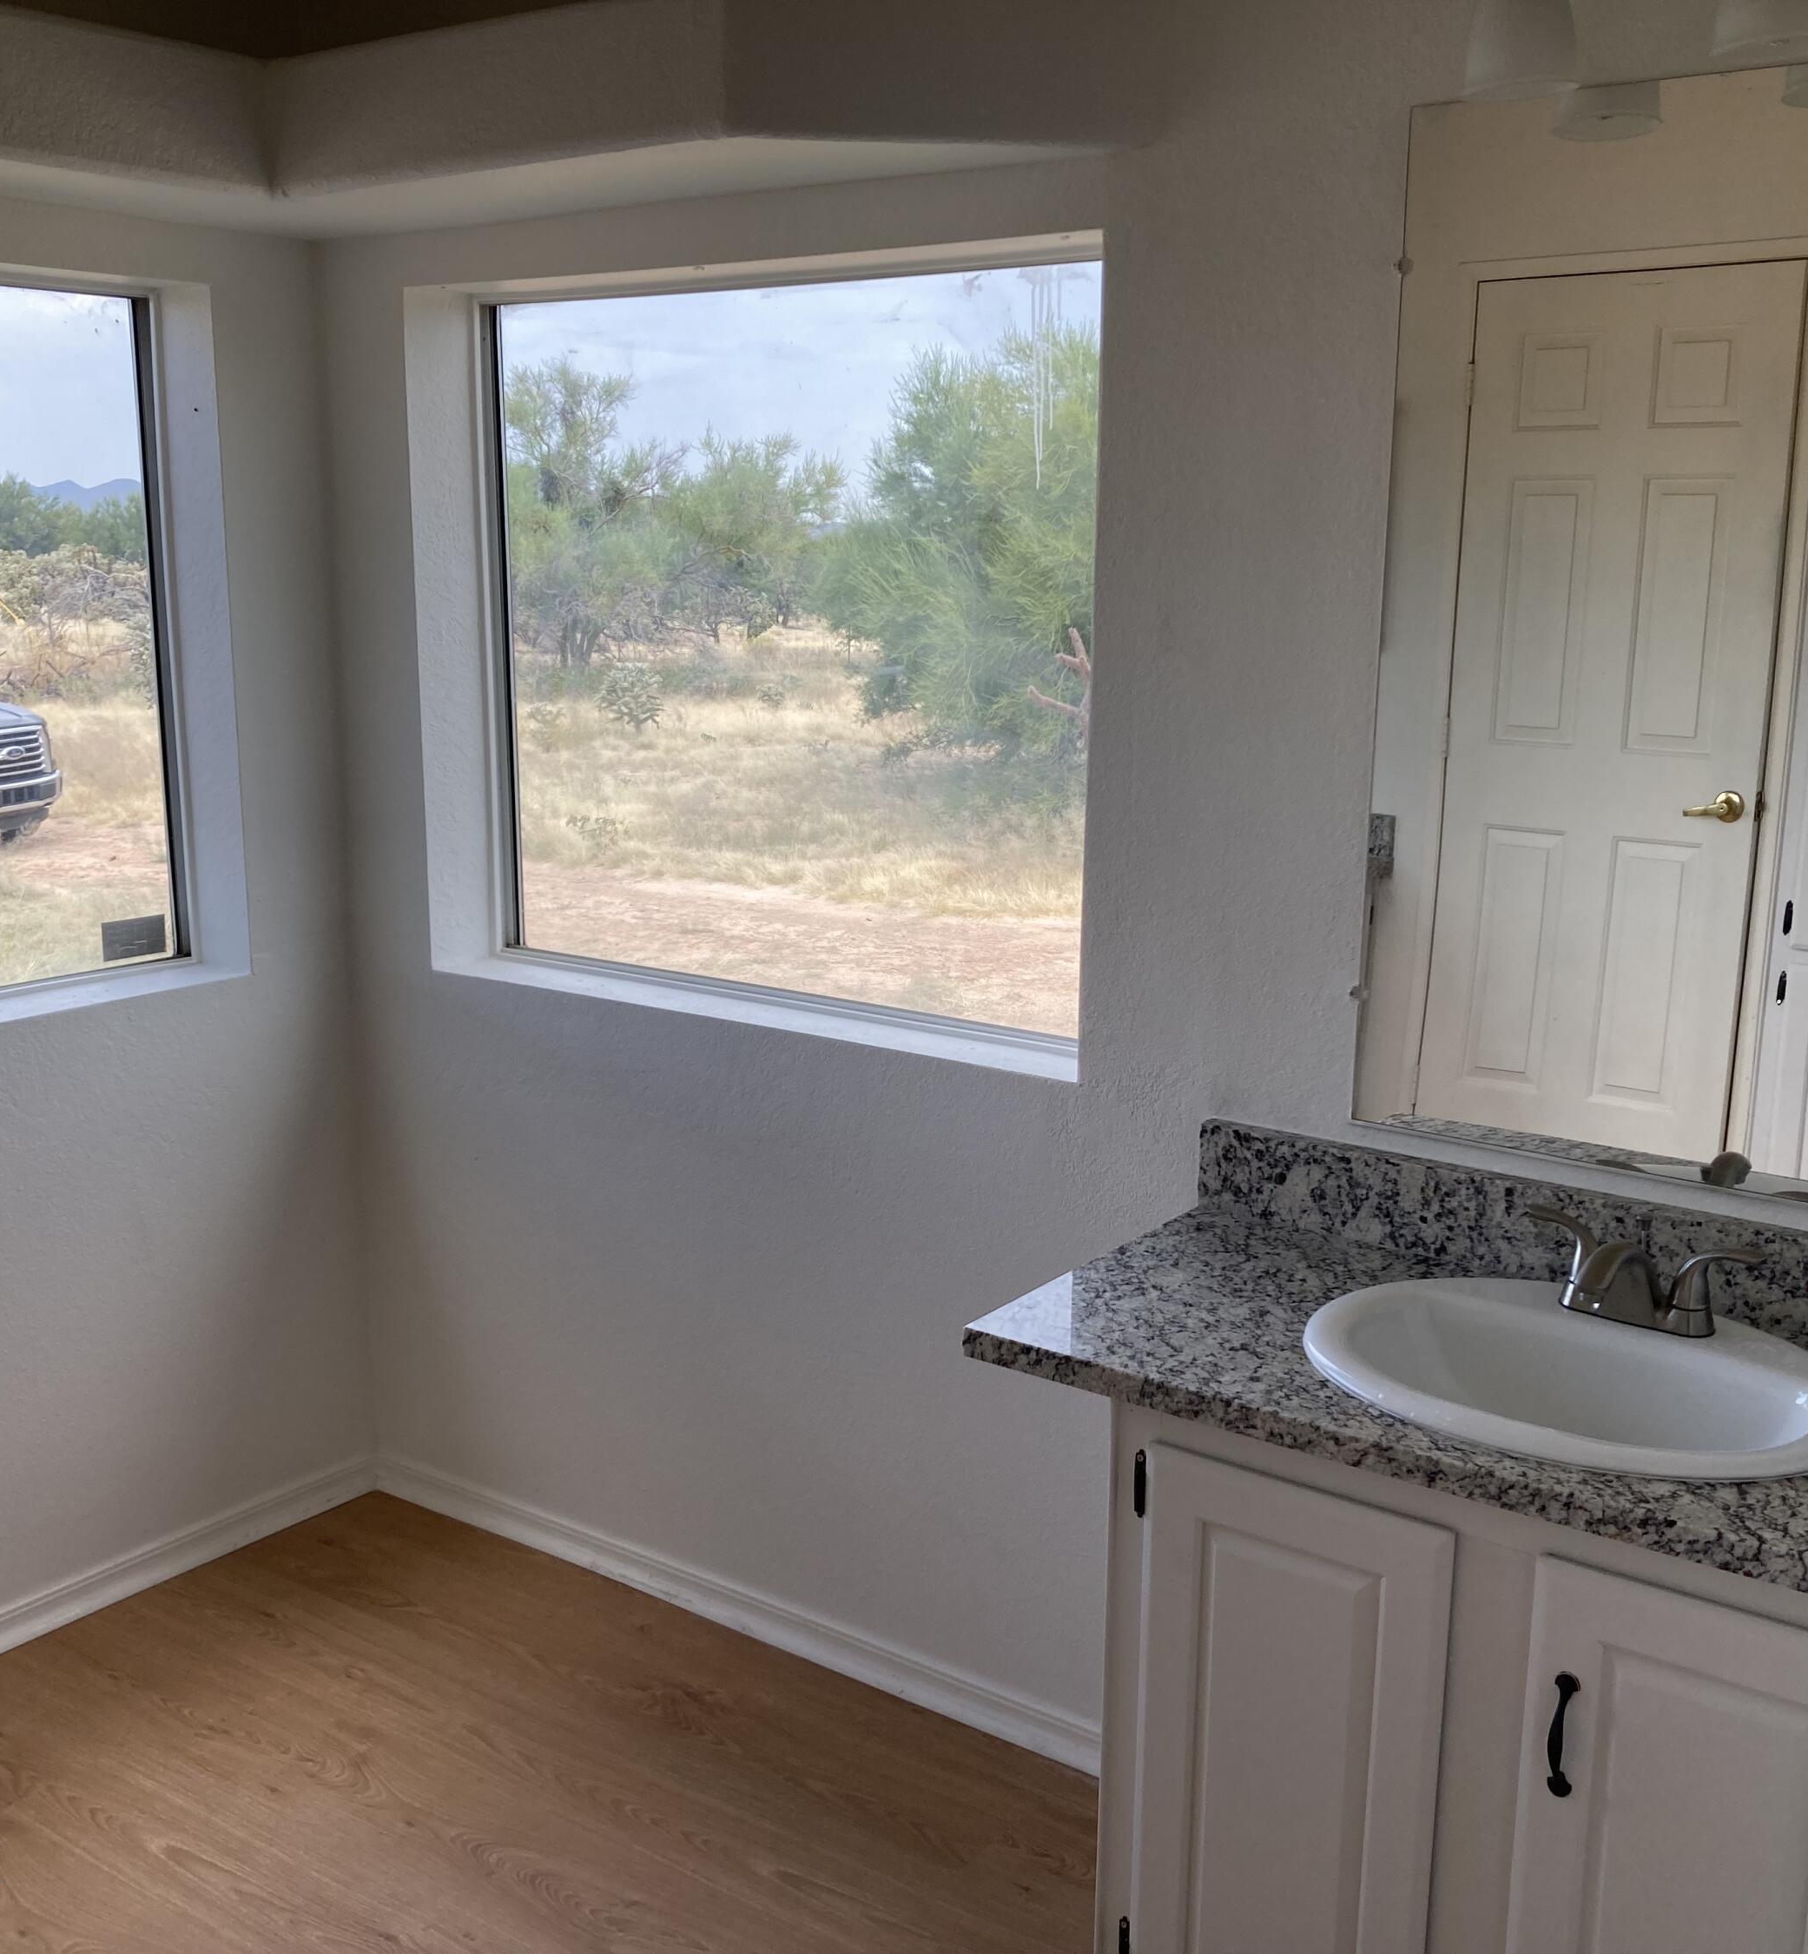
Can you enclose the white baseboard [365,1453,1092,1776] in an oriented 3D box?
[{"bbox_3d":[-0.224,0.913,3.000,1.592,0.057,0.014,9,15,35],"label":"white baseboard"}]

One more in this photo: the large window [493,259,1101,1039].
[{"bbox_3d":[-0.153,-0.446,2.878,1.123,0.971,0.080,9,15,35],"label":"large window"}]

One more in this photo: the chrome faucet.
[{"bbox_3d":[0.692,0.294,2.014,0.230,0.099,0.163,9,15,35],"label":"chrome faucet"}]

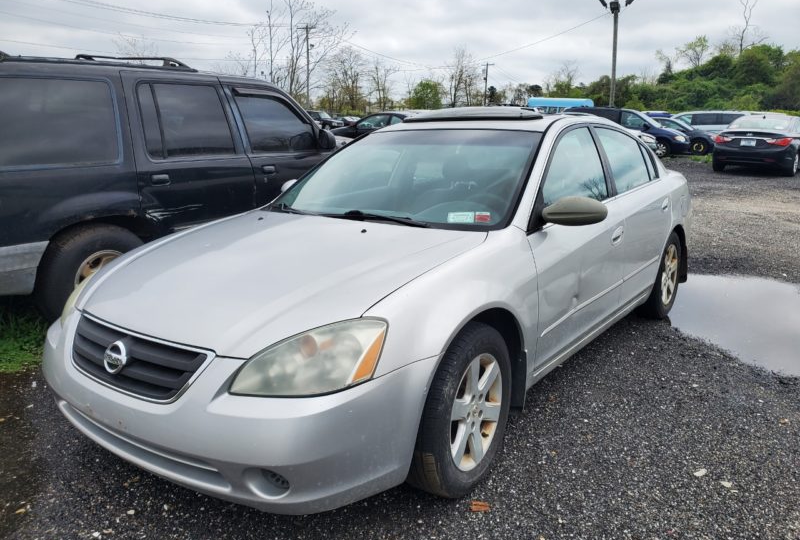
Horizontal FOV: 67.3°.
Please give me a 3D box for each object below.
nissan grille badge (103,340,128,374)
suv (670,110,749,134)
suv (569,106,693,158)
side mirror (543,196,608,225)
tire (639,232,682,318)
[{"bbox_3d":[-0.942,0.290,2.005,0.115,0.115,0.025,9,6,36],"label":"nissan grille badge"},{"bbox_3d":[12.944,-6.086,26.500,4.850,1.800,1.930,4,14,20],"label":"suv"},{"bbox_3d":[8.520,-5.230,22.950,4.850,1.760,1.980,6,15,28],"label":"suv"},{"bbox_3d":[0.778,-0.257,2.668,0.240,0.138,0.145,9,16,36],"label":"side mirror"},{"bbox_3d":[1.923,0.019,4.481,0.215,0.660,0.660,9,16,36],"label":"tire"}]

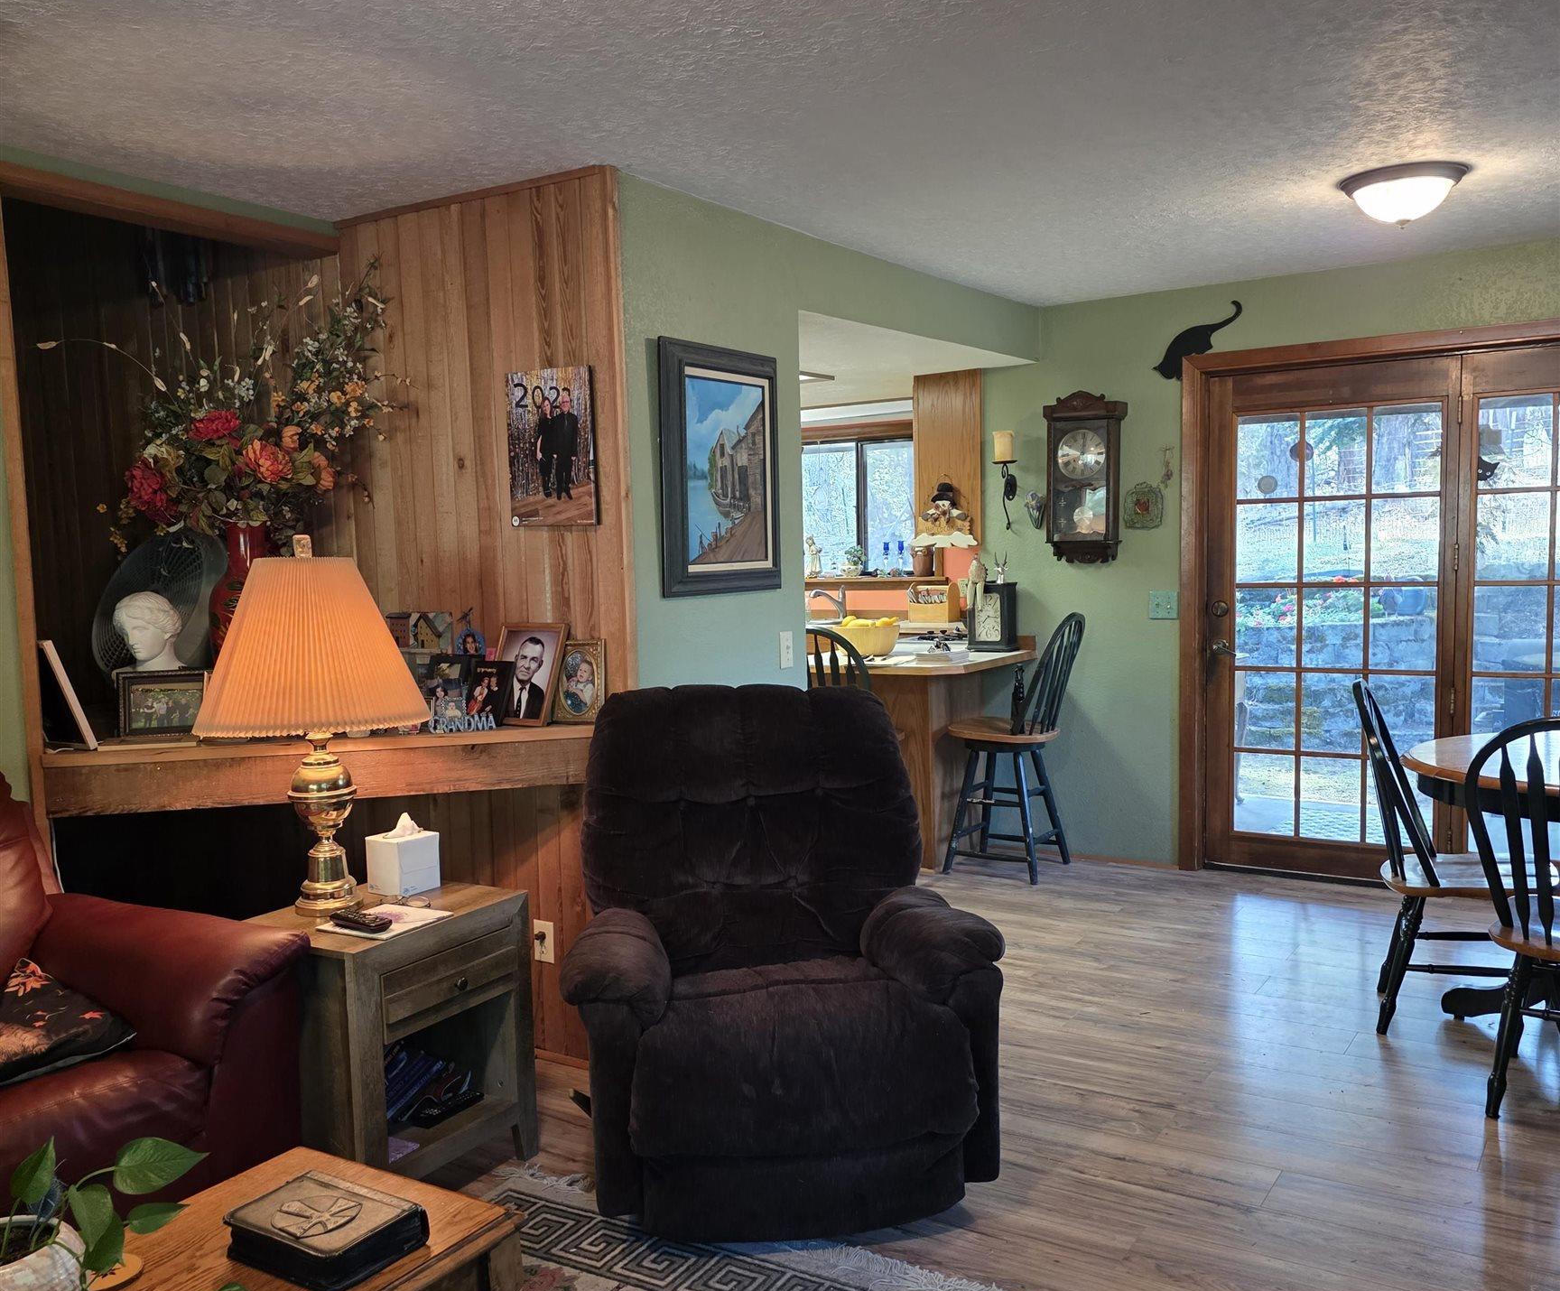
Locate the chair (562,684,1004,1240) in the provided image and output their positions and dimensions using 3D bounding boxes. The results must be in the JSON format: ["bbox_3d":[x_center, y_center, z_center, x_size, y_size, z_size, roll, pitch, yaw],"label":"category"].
[{"bbox_3d":[-0.014,0.668,3.225,0.955,1.065,0.955,-2,5,-8],"label":"chair"}]

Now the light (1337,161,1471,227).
[{"bbox_3d":[1.765,-1.256,3.913,0.347,0.136,0.347,1,5,33],"label":"light"}]

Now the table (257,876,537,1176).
[{"bbox_3d":[-0.896,0.907,3.107,0.434,0.636,0.544,1,5,28],"label":"table"}]

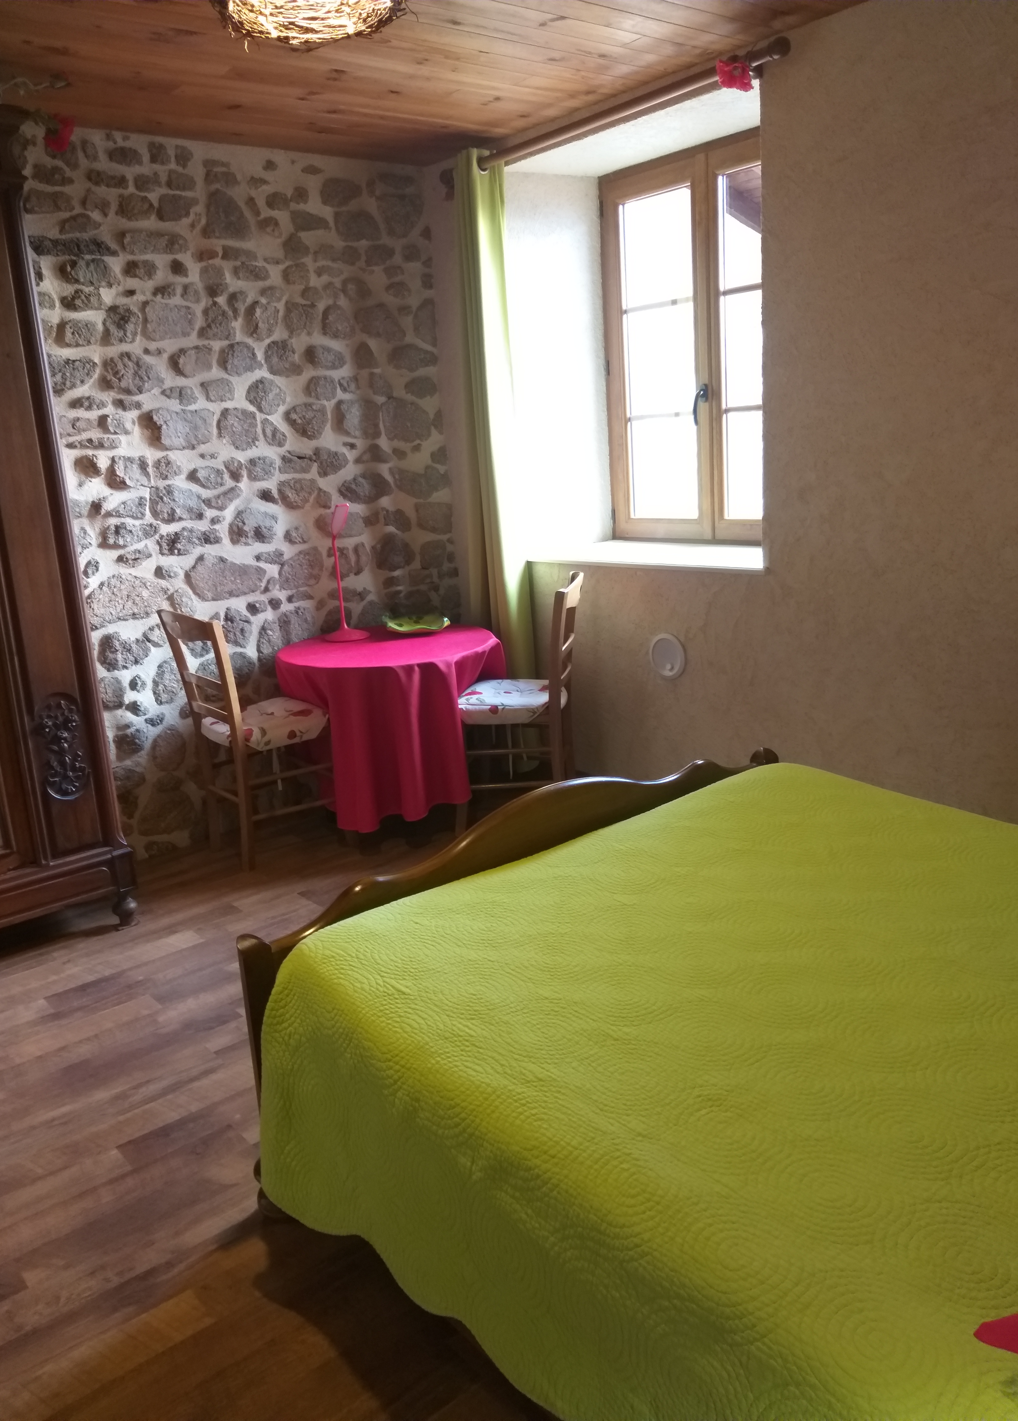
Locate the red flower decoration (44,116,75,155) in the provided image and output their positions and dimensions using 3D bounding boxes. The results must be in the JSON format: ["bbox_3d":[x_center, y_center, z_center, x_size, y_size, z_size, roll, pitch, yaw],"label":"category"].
[{"bbox_3d":[-1.286,-1.645,3.050,0.080,0.110,0.090,-3,13,2],"label":"red flower decoration"}]

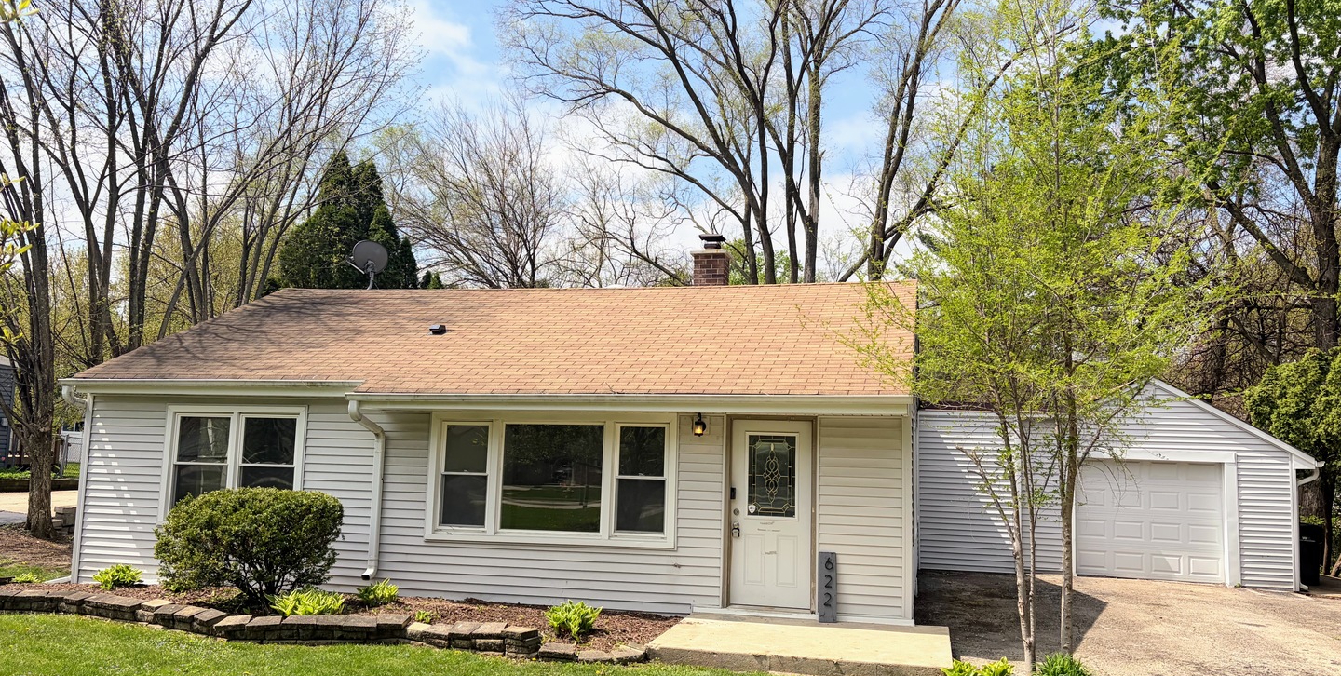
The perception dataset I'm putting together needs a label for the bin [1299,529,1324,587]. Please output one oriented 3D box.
[{"bbox_3d":[11.171,3.842,17.918,0.610,1.090,0.750,0,-7,13],"label":"bin"}]

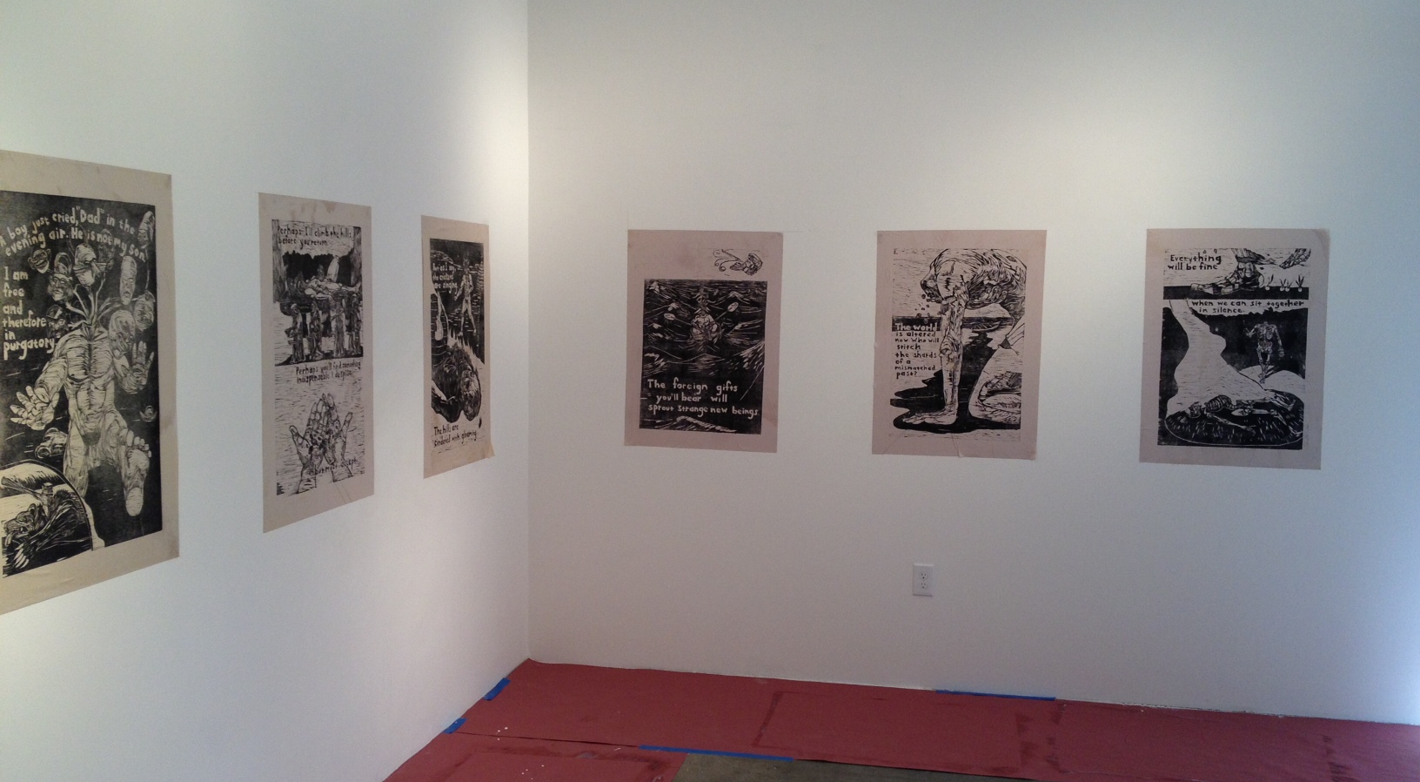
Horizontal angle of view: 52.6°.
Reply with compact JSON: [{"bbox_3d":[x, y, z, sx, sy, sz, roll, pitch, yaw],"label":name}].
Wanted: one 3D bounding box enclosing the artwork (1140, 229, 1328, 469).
[{"bbox_3d":[1.967,-0.158,5.397,0.644,0.890,0.010,1,4,12],"label":"artwork"}]

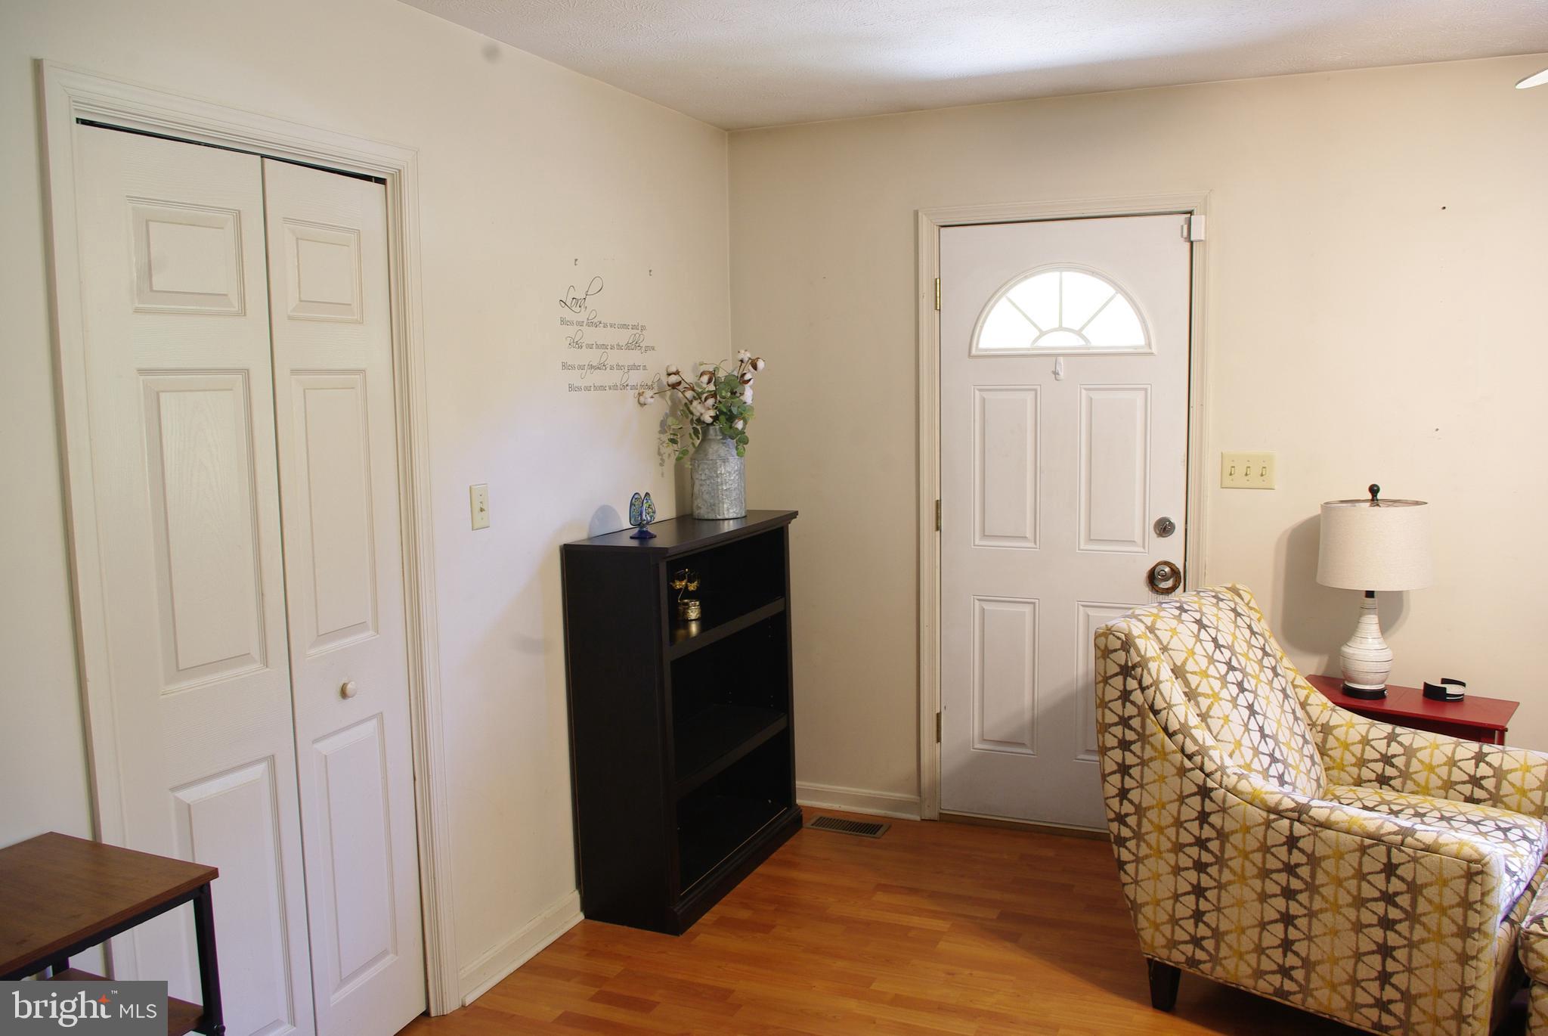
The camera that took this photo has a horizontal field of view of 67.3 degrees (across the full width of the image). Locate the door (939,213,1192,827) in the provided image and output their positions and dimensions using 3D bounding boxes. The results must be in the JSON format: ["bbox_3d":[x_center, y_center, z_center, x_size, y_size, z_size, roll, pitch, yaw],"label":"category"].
[{"bbox_3d":[0.944,0.047,3.838,0.810,2.030,0.045,2,7,24],"label":"door"}]

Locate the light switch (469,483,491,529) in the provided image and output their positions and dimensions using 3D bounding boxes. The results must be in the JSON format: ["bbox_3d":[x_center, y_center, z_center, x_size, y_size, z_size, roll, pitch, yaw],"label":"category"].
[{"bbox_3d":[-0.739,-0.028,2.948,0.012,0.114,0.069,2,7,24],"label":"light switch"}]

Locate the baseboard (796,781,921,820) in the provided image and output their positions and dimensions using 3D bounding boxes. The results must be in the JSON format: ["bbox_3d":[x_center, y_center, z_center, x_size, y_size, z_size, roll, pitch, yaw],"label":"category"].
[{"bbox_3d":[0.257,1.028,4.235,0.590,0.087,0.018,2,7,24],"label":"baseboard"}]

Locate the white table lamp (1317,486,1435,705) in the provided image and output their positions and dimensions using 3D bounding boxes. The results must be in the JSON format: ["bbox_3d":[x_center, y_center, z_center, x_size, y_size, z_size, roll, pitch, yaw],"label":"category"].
[{"bbox_3d":[1.660,0.198,3.231,0.303,0.606,0.303,5,8,39],"label":"white table lamp"}]

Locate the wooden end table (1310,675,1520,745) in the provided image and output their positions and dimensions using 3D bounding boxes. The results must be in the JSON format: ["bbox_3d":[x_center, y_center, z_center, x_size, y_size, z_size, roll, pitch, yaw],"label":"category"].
[{"bbox_3d":[1.724,0.816,3.241,0.575,0.660,0.290,5,8,39],"label":"wooden end table"}]

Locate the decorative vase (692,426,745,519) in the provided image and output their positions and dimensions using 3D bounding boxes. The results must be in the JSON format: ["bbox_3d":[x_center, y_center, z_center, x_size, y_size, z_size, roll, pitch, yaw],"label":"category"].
[{"bbox_3d":[-0.185,-0.151,3.840,0.175,0.300,0.175,-1,6,0],"label":"decorative vase"}]

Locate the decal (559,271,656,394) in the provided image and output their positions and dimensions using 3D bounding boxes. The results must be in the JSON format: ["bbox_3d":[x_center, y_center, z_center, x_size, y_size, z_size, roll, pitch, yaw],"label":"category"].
[{"bbox_3d":[-0.485,-0.541,3.480,0.006,0.355,0.535,2,7,24],"label":"decal"}]

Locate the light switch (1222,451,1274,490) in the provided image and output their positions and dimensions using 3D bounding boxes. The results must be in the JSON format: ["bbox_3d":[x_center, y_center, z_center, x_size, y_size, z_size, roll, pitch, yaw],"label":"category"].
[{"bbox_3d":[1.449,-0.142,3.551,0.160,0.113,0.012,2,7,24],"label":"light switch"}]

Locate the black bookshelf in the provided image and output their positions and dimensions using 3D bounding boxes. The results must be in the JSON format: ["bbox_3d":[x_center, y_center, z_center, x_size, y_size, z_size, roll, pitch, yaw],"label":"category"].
[{"bbox_3d":[-0.237,0.582,3.677,0.325,1.120,0.905,2,7,24],"label":"black bookshelf"}]

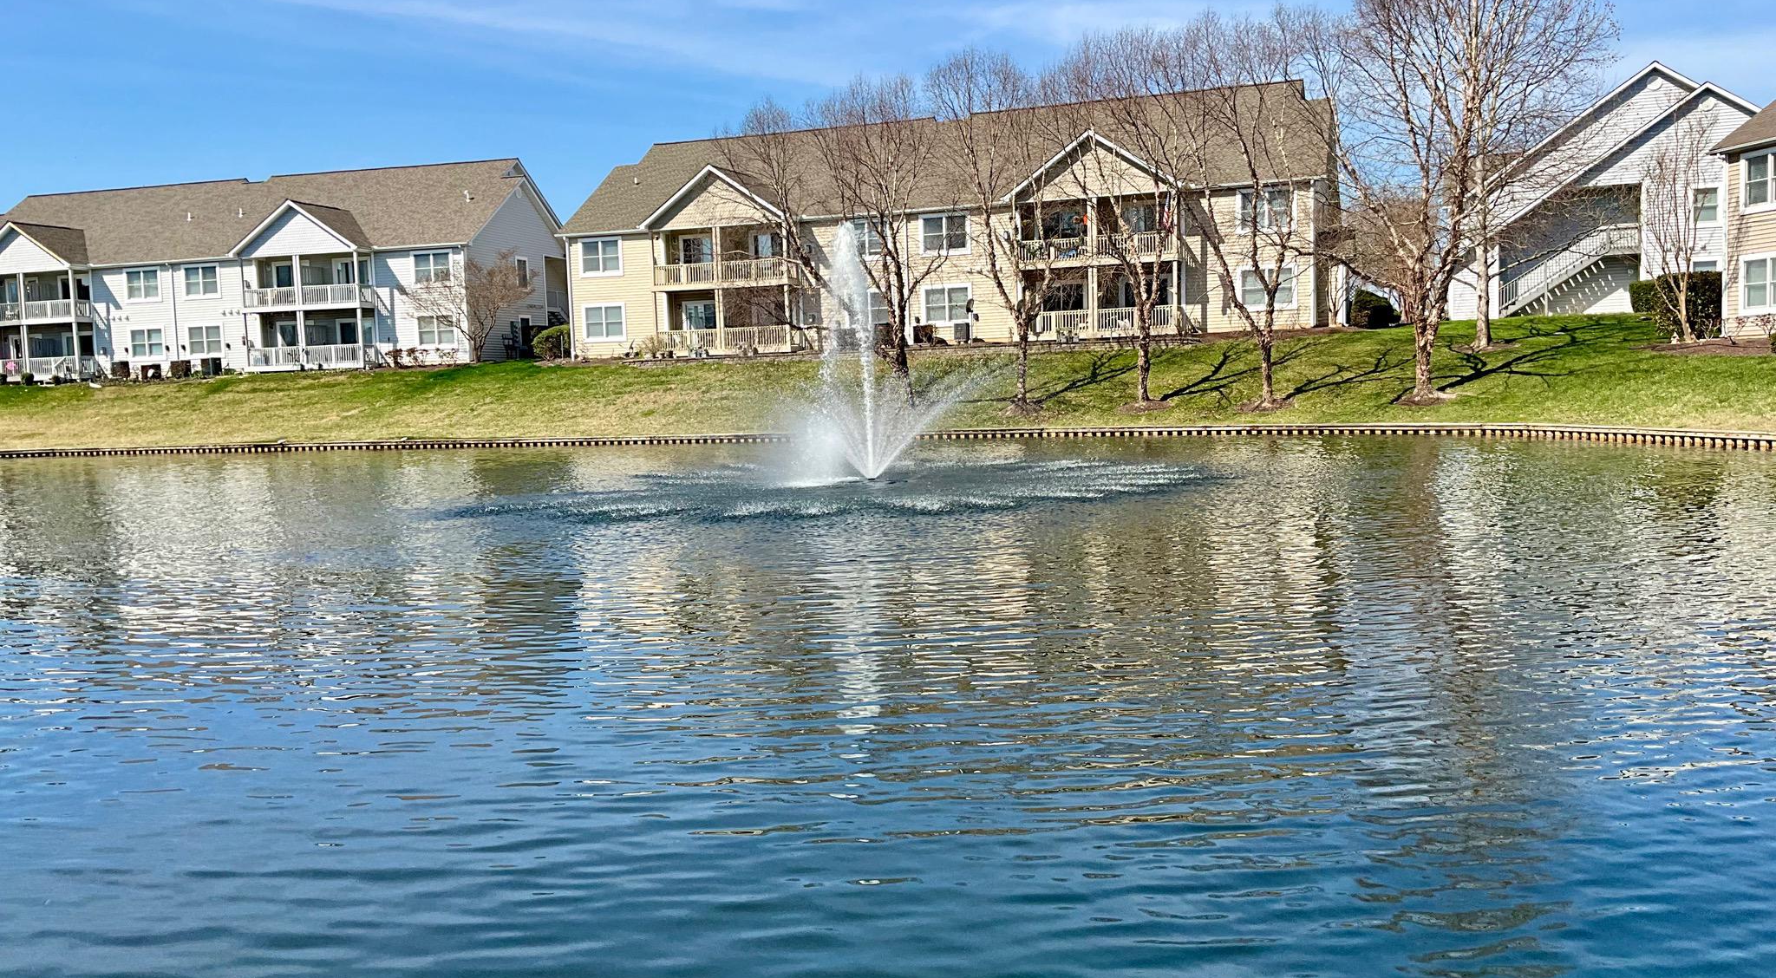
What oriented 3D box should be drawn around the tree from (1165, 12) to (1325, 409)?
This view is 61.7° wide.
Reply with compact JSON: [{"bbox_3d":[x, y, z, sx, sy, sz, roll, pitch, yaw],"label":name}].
[{"bbox_3d":[11.157,-8.704,46.552,4.990,12.280,4.990,-2,4,0],"label":"tree"}]

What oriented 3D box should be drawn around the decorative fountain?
[{"bbox_3d":[-0.014,-2.757,30.009,3.860,5.180,3.860,-2,4,0],"label":"decorative fountain"}]

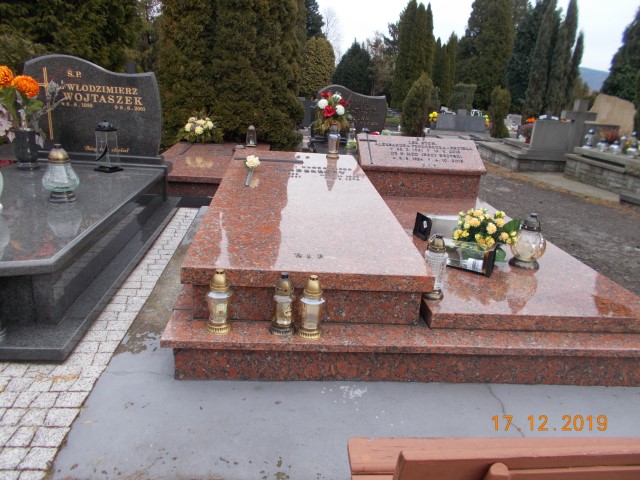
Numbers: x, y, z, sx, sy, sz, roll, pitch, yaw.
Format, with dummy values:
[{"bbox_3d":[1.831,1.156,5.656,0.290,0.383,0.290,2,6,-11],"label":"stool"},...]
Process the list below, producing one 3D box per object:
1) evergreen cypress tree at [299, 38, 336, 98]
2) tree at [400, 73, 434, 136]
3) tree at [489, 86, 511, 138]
[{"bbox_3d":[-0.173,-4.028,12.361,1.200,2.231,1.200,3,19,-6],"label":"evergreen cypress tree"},{"bbox_3d":[2.029,-2.788,10.028,0.646,1.333,0.646,3,19,-6],"label":"tree"},{"bbox_3d":[4.314,-3.063,11.891,0.600,1.404,0.600,3,19,-6],"label":"tree"}]

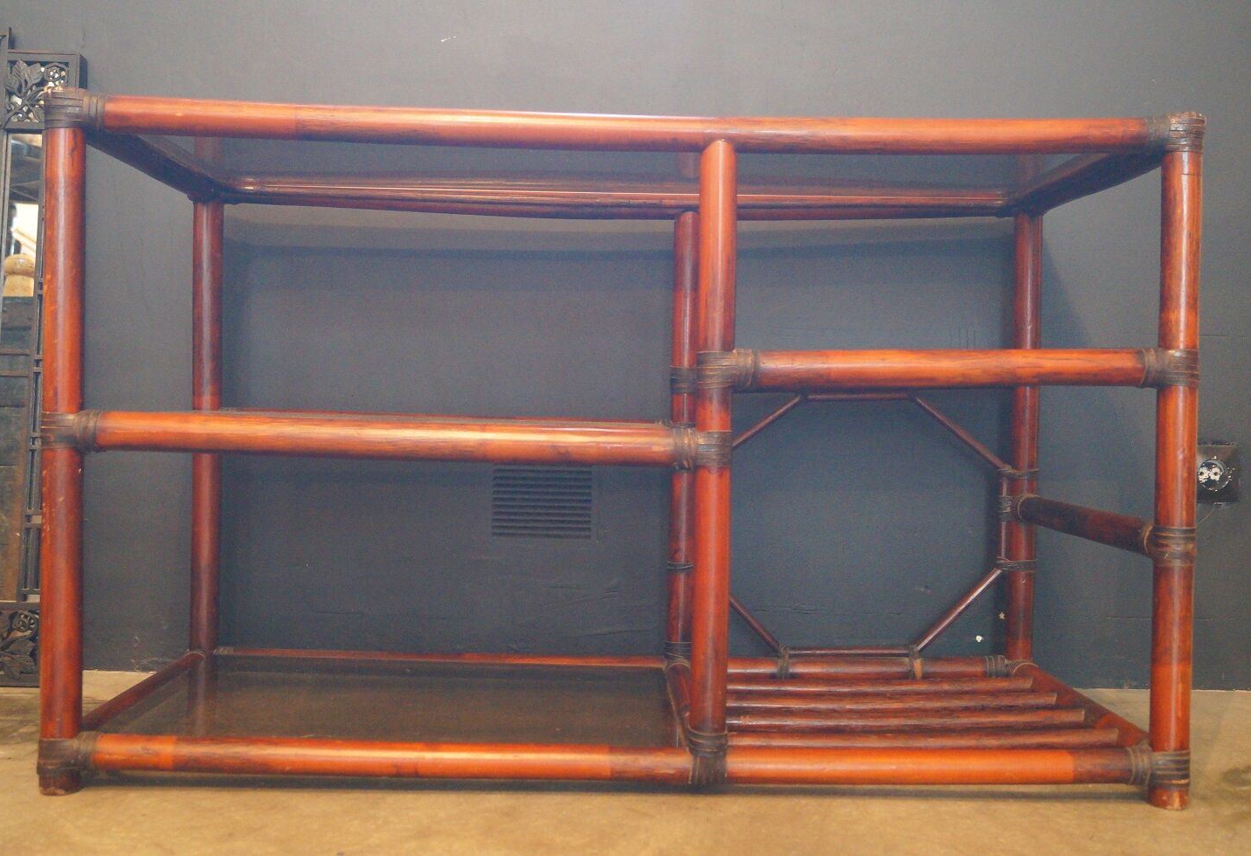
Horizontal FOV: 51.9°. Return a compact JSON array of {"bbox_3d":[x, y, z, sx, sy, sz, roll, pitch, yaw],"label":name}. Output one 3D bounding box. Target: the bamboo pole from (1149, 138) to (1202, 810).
[{"bbox_3d":[0.544,0.043,1.272,0.036,0.660,0.036,1,1,-1],"label":"bamboo pole"}]

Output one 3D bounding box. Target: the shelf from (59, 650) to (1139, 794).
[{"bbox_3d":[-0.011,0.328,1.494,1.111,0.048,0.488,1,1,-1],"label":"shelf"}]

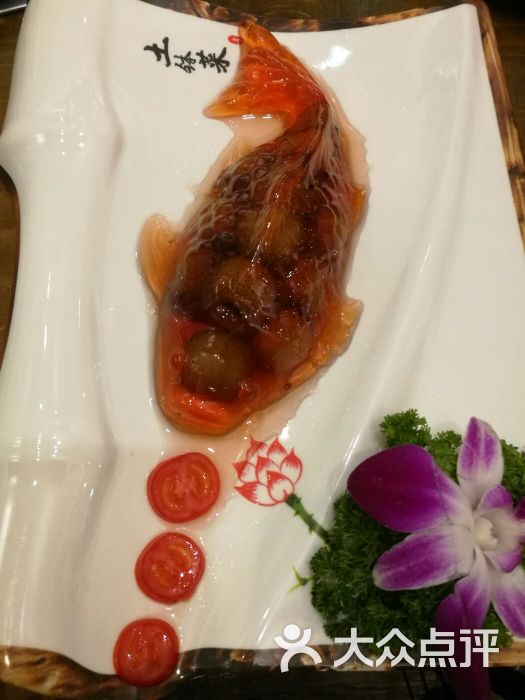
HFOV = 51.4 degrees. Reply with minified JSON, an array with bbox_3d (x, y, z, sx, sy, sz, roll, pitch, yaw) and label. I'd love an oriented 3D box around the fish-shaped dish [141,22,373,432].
[{"bbox_3d":[0.002,-0.067,0.242,0.104,0.037,0.207,16,76,4],"label":"fish-shaped dish"}]

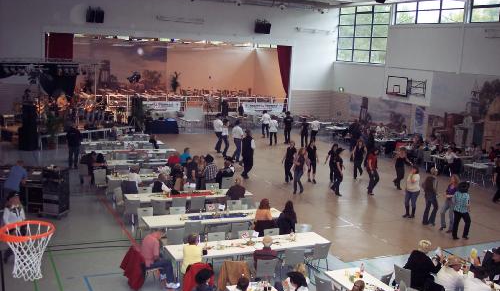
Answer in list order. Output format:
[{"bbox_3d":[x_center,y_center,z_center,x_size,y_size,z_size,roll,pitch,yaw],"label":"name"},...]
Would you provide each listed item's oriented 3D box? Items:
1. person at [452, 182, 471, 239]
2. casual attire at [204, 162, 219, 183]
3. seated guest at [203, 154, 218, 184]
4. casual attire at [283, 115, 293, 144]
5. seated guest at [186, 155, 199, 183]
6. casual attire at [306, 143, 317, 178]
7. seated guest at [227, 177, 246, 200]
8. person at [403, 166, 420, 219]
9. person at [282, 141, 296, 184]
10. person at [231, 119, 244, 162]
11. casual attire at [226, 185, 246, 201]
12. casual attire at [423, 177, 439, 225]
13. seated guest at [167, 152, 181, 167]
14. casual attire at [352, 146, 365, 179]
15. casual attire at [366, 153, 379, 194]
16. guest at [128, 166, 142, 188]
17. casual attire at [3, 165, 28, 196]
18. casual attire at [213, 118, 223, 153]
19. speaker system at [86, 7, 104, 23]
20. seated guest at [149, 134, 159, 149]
[{"bbox_3d":[5.907,1.768,15.501,0.520,1.620,0.420,8,11,30],"label":"person"},{"bbox_3d":[-1.314,0.922,19.227,0.500,0.660,0.360,0,10,-18],"label":"casual attire"},{"bbox_3d":[-1.341,1.075,18.692,0.500,1.350,0.700,-2,11,-29],"label":"seated guest"},{"bbox_3d":[2.120,-0.882,31.082,0.520,1.560,0.340,3,10,2],"label":"casual attire"},{"bbox_3d":[-1.863,1.103,18.513,0.480,1.300,0.700,0,10,-15],"label":"seated guest"},{"bbox_3d":[2.493,0.640,21.935,0.460,1.360,0.340,1,10,-11],"label":"casual attire"},{"bbox_3d":[-0.356,1.550,16.024,0.500,1.280,0.700,-3,11,-31],"label":"seated guest"},{"bbox_3d":[5.075,1.434,17.703,0.420,1.620,0.500,-5,13,-41],"label":"person"},{"bbox_3d":[1.596,0.627,21.731,0.500,1.660,0.400,3,10,-3],"label":"person"},{"bbox_3d":[-0.537,-0.222,25.190,0.560,1.820,0.500,9,11,30],"label":"person"},{"bbox_3d":[-0.385,1.407,15.927,0.540,0.620,0.380,-1,10,-22],"label":"casual attire"},{"bbox_3d":[5.527,1.648,17.011,0.420,1.470,0.480,-2,11,-29],"label":"casual attire"},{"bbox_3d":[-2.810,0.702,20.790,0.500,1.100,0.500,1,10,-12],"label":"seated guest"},{"bbox_3d":[4.478,0.622,23.008,0.500,1.430,0.420,2,9,-5],"label":"casual attire"},{"bbox_3d":[4.448,0.976,20.245,0.500,1.540,0.500,6,10,20],"label":"casual attire"},{"bbox_3d":[-3.540,1.237,17.337,0.500,1.250,0.750,-1,10,-25],"label":"guest"},{"bbox_3d":[-6.391,1.036,15.253,0.550,0.950,0.500,3,9,1],"label":"casual attire"},{"bbox_3d":[-1.445,-0.574,26.974,0.480,1.830,0.520,-6,13,-43],"label":"casual attire"},{"bbox_3d":[-8.393,-7.073,30.602,1.000,0.850,0.550,-1,10,-25],"label":"speaker system"},{"bbox_3d":[-4.120,0.079,24.177,0.650,1.220,0.500,1,9,-14],"label":"seated guest"}]

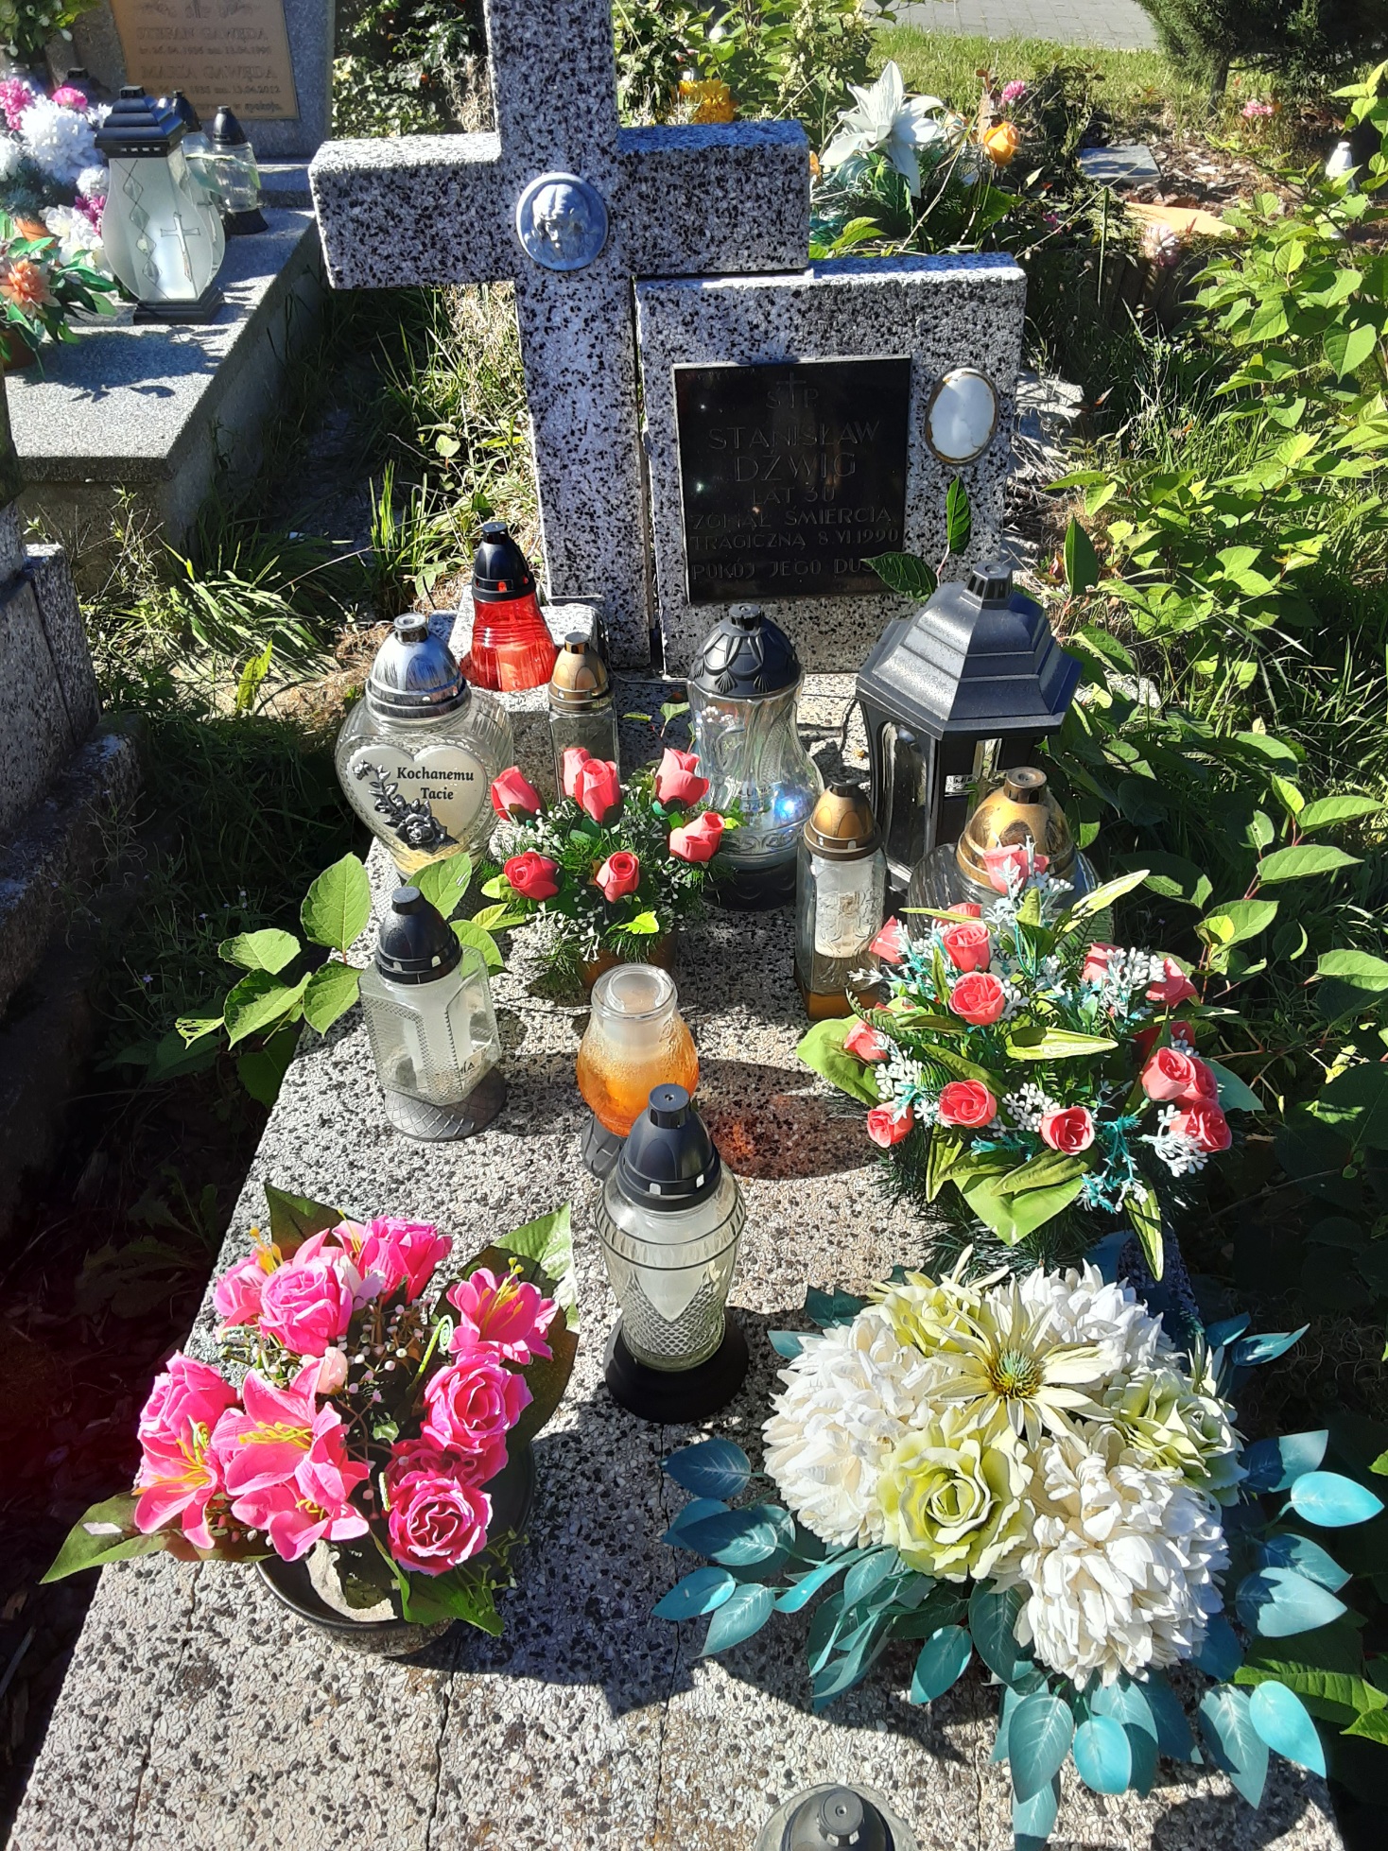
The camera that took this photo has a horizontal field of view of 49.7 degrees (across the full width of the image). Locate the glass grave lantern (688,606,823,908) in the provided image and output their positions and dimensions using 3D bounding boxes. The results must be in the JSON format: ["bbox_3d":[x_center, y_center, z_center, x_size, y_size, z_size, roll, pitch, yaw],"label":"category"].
[{"bbox_3d":[0.061,-0.190,1.645,0.153,0.333,0.153,-1,38,3],"label":"glass grave lantern"}]

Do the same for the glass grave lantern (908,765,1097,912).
[{"bbox_3d":[0.294,-0.001,1.390,0.177,0.328,0.127,-1,38,3],"label":"glass grave lantern"}]

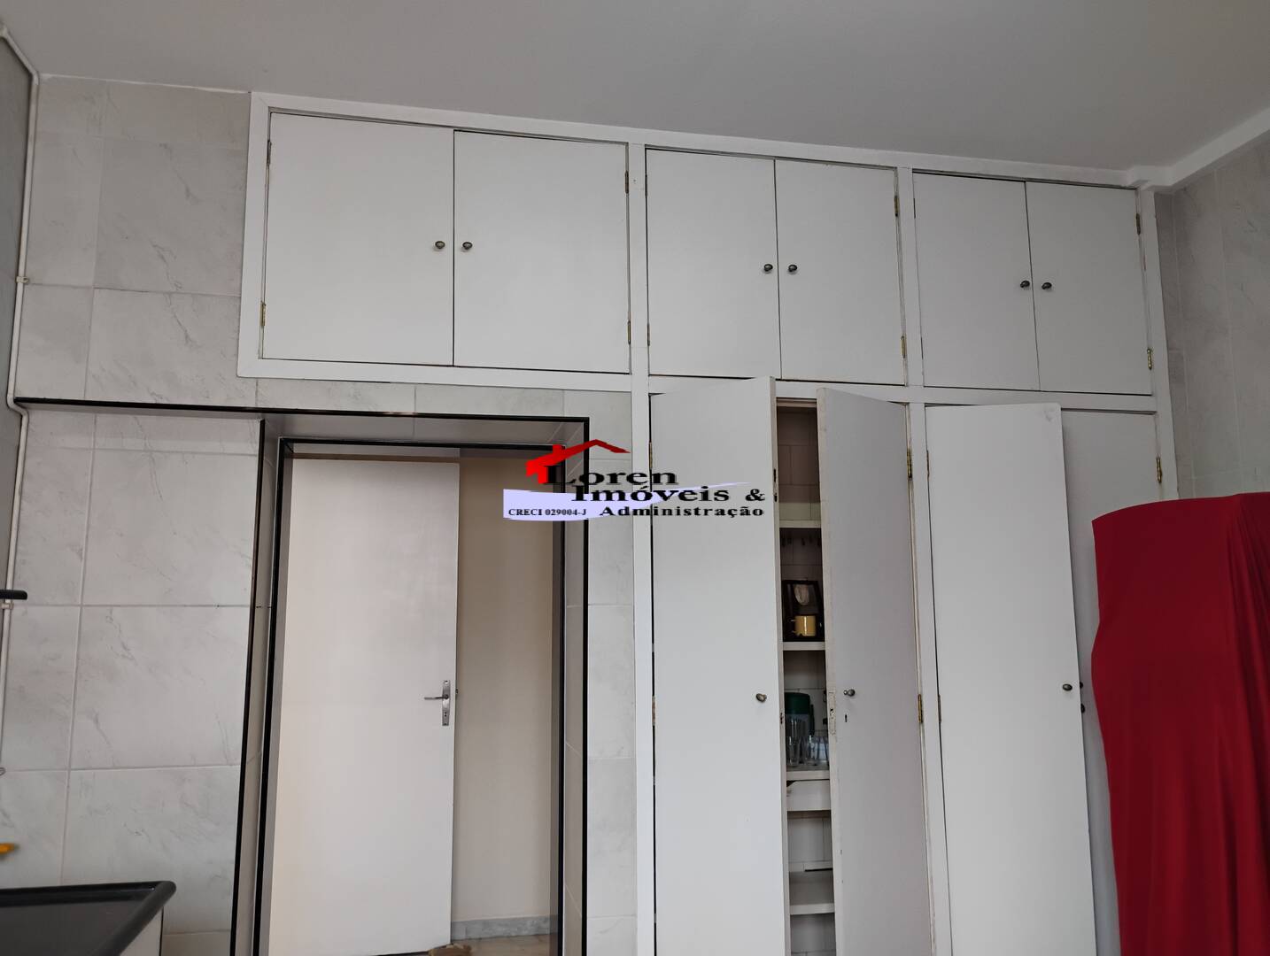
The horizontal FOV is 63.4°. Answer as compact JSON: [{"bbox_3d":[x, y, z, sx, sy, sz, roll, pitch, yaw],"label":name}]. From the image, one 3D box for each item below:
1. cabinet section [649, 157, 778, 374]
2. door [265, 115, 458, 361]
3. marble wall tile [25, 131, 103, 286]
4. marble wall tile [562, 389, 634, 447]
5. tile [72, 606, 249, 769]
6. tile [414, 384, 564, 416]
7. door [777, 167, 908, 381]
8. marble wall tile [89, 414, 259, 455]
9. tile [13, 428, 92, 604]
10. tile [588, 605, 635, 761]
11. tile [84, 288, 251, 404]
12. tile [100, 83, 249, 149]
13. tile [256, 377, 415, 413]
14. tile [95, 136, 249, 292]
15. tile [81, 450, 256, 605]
[{"bbox_3d":[0.254,-0.695,3.375,0.438,0.757,0.040,1,-9,-11],"label":"cabinet section"},{"bbox_3d":[-0.822,-0.718,3.102,0.544,0.763,0.030,1,-9,-11],"label":"door"},{"bbox_3d":[-1.670,-0.779,3.006,0.198,0.460,0.020,1,-9,-11],"label":"marble wall tile"},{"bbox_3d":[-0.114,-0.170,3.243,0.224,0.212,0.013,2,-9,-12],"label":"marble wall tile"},{"bbox_3d":[-1.350,0.597,2.944,0.453,0.453,0.020,1,-9,-11],"label":"tile"},{"bbox_3d":[-0.444,-0.235,3.161,0.452,0.084,0.020,1,-9,-11],"label":"tile"},{"bbox_3d":[0.681,-0.688,3.456,0.427,0.763,0.040,1,-9,-11],"label":"door"},{"bbox_3d":[-1.351,-0.127,3.053,0.461,0.115,0.020,1,-9,-11],"label":"marble wall tile"},{"bbox_3d":[-1.657,0.140,2.939,0.178,0.450,0.020,1,-9,-11],"label":"tile"},{"bbox_3d":[-0.073,0.604,3.071,0.137,0.446,0.020,1,-9,-11],"label":"tile"},{"bbox_3d":[-1.327,-0.372,2.964,0.448,0.328,0.020,1,-9,-11],"label":"tile"},{"bbox_3d":[-1.360,-1.077,3.064,0.401,0.180,0.020,1,-9,-11],"label":"tile"},{"bbox_3d":[-0.890,-0.243,3.076,0.456,0.088,0.020,1,-9,-11],"label":"tile"},{"bbox_3d":[-1.357,-0.761,3.017,0.402,0.459,0.020,1,-9,-11],"label":"tile"},{"bbox_3d":[-1.349,0.147,3.001,0.452,0.450,0.020,1,-9,-11],"label":"tile"}]

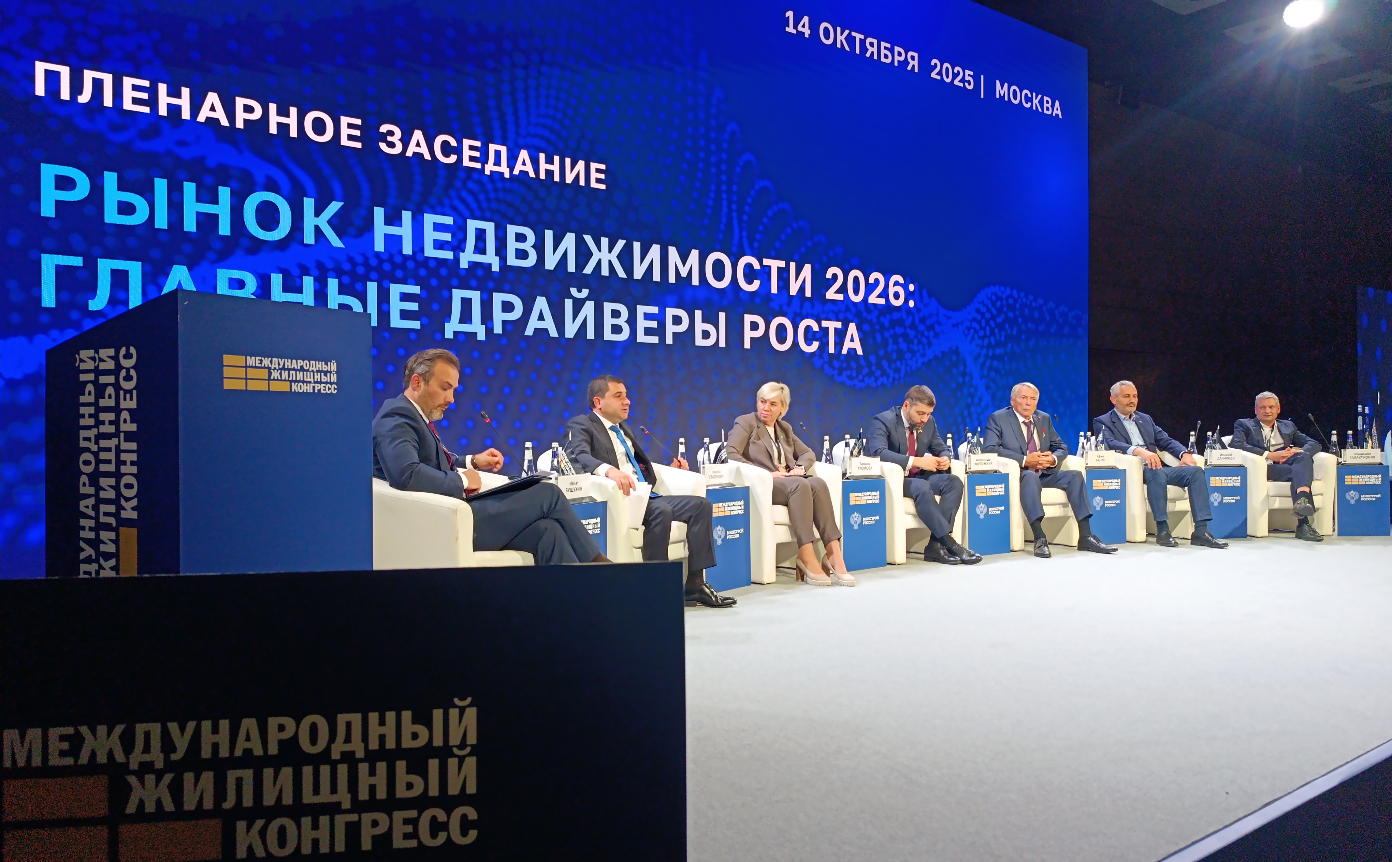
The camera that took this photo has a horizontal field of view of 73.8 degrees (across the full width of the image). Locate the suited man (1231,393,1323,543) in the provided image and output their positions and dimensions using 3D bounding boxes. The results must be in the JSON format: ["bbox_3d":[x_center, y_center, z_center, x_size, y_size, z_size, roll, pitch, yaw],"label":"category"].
[{"bbox_3d":[4.932,0.268,7.828,0.630,1.229,0.824,0,0,-6],"label":"suited man"}]

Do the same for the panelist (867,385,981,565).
[{"bbox_3d":[1.557,0.296,6.537,0.612,1.224,0.693,0,0,-35],"label":"panelist"}]

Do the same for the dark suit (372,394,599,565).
[{"bbox_3d":[-0.816,0.347,3.625,0.963,0.981,0.612,-1,0,20],"label":"dark suit"}]

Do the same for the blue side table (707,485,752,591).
[{"bbox_3d":[0.029,0.592,5.172,0.400,0.555,0.392,-1,0,39],"label":"blue side table"}]

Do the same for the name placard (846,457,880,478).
[{"bbox_3d":[1.113,0.250,6.194,0.290,0.120,0.060,0,0,-39],"label":"name placard"}]

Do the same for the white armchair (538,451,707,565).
[{"bbox_3d":[-0.472,0.497,4.862,0.702,0.846,0.756,-1,0,36],"label":"white armchair"}]

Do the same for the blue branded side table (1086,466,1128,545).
[{"bbox_3d":[2.972,0.570,7.065,0.412,0.560,0.402,-1,1,-24],"label":"blue branded side table"}]

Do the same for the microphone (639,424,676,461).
[{"bbox_3d":[-0.110,0.147,4.885,0.429,0.345,0.100,0,0,-30],"label":"microphone"}]

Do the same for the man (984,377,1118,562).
[{"bbox_3d":[2.500,0.248,6.575,0.640,1.220,0.820,0,0,-24],"label":"man"}]

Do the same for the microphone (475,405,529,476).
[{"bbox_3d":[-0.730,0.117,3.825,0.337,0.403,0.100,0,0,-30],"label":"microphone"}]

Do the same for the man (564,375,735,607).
[{"bbox_3d":[-0.302,0.311,4.755,0.747,1.215,0.639,-1,0,36],"label":"man"}]

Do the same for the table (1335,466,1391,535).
[{"bbox_3d":[5.596,0.584,7.936,0.417,0.587,0.405,-1,0,5],"label":"table"}]

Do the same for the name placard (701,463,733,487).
[{"bbox_3d":[0.122,0.256,5.392,0.060,0.120,0.290,-1,0,34],"label":"name placard"}]

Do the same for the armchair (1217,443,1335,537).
[{"bbox_3d":[4.751,0.446,7.726,0.663,0.799,0.660,0,0,-6],"label":"armchair"}]

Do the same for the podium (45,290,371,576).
[{"bbox_3d":[-1.408,0.260,2.717,0.637,1.214,0.597,-1,0,30],"label":"podium"}]

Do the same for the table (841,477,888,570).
[{"bbox_3d":[0.935,0.589,5.941,0.392,0.555,0.400,0,0,-37],"label":"table"}]

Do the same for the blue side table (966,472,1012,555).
[{"bbox_3d":[1.954,0.585,6.631,0.392,0.555,0.400,0,0,-28],"label":"blue side table"}]

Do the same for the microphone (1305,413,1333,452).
[{"bbox_3d":[5.370,0.072,7.920,0.300,0.440,0.120,-1,0,26],"label":"microphone"}]

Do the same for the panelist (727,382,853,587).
[{"bbox_3d":[0.606,0.298,5.758,0.594,1.230,0.873,0,0,-42],"label":"panelist"}]

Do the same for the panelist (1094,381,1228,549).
[{"bbox_3d":[3.446,0.232,6.908,0.660,1.240,0.840,0,0,-24],"label":"panelist"}]

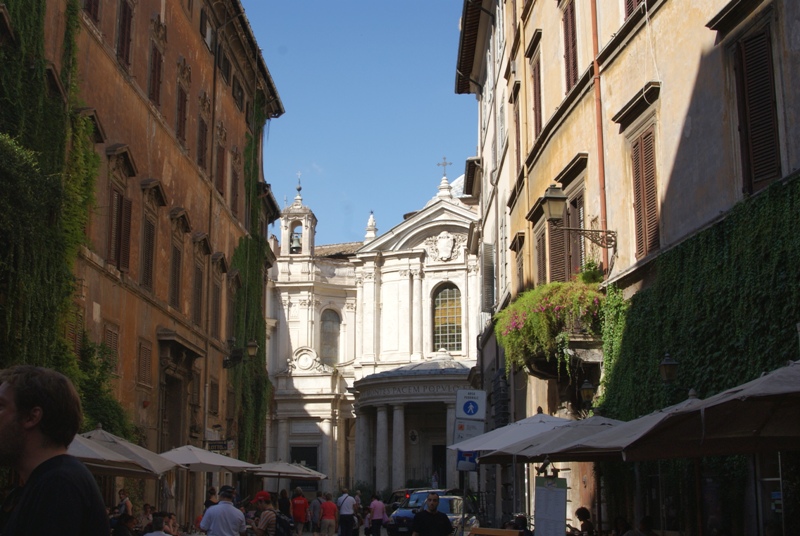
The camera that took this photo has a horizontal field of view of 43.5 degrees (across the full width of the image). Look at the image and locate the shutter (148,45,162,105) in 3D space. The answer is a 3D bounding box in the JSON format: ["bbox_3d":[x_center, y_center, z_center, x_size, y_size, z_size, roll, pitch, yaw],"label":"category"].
[{"bbox_3d":[-7.917,-6.262,32.608,0.060,1.831,1.136,-1,-13,3],"label":"shutter"}]

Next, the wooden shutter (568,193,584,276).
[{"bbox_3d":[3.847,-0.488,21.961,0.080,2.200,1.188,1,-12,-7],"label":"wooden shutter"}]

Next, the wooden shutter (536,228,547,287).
[{"bbox_3d":[3.521,0.182,24.983,0.080,2.150,1.031,1,-12,-5],"label":"wooden shutter"}]

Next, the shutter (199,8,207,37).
[{"bbox_3d":[-7.554,-9.407,38.564,0.080,0.888,0.595,-2,-12,8],"label":"shutter"}]

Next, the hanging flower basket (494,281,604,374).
[{"bbox_3d":[3.100,1.366,21.362,1.250,1.500,4.000,1,-13,-5],"label":"hanging flower basket"}]

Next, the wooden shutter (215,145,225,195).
[{"bbox_3d":[-7.459,-4.058,41.660,0.060,1.915,1.237,-1,-13,3],"label":"wooden shutter"}]

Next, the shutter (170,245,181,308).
[{"bbox_3d":[-7.749,0.307,34.618,0.060,2.005,1.157,-1,-13,3],"label":"shutter"}]

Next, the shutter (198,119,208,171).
[{"bbox_3d":[-7.605,-4.815,38.794,0.060,1.918,1.146,-1,-13,3],"label":"shutter"}]

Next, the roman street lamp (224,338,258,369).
[{"bbox_3d":[-6.636,3.580,42.009,1.400,1.221,0.440,-1,-12,2],"label":"roman street lamp"}]

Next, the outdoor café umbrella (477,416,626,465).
[{"bbox_3d":[2.894,3.507,14.380,3.000,2.800,3.000,2,-13,-7],"label":"outdoor café umbrella"}]

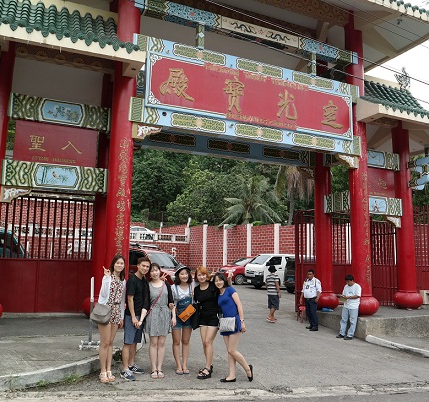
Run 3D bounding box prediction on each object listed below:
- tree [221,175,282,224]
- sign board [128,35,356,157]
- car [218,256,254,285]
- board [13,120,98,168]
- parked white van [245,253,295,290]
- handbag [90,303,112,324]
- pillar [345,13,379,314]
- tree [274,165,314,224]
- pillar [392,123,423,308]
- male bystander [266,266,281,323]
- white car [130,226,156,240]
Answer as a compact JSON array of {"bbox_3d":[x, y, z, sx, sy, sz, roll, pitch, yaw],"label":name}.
[{"bbox_3d":[2.982,0.000,33.300,5.200,4.600,4.800,1,-7,0],"label":"tree"},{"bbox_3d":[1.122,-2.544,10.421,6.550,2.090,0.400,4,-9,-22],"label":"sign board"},{"bbox_3d":[2.224,4.516,26.158,4.350,1.660,1.740,6,-9,-34],"label":"car"},{"bbox_3d":[-3.626,-1.271,9.258,1.750,0.900,0.130,4,-9,-22],"label":"board"},{"bbox_3d":[4.151,4.397,24.954,4.700,1.980,1.700,7,-10,-37],"label":"parked white van"},{"bbox_3d":[-1.529,1.529,5.417,0.250,0.230,0.100,10,-8,16],"label":"handbag"},{"bbox_3d":[4.151,-1.340,11.681,0.860,9.000,0.860,4,-9,-22],"label":"pillar"},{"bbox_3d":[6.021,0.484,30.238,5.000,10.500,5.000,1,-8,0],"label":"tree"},{"bbox_3d":[6.047,0.359,12.784,0.820,5.910,0.820,4,-8,-23],"label":"pillar"},{"bbox_3d":[1.751,2.703,11.804,0.500,1.650,0.380,-2,-8,25],"label":"male bystander"},{"bbox_3d":[-7.900,3.269,39.700,4.350,1.470,1.700,7,-9,-42],"label":"white car"}]

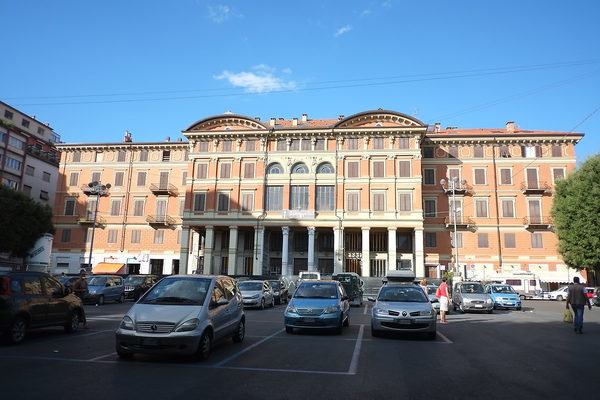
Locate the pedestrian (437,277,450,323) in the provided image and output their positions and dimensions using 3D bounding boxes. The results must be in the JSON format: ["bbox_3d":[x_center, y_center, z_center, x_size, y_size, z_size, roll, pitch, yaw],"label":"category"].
[{"bbox_3d":[5.592,3.939,17.688,0.400,1.670,0.500,12,-15,-43],"label":"pedestrian"}]

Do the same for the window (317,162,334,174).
[{"bbox_3d":[3.125,-3.815,54.500,2.250,1.500,0.350,0,-11,8],"label":"window"}]

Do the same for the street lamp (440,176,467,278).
[{"bbox_3d":[12.931,2.433,37.151,2.100,9.000,2.100,0,-11,7],"label":"street lamp"}]

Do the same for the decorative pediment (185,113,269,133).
[{"bbox_3d":[-9.224,-9.415,56.430,10.605,2.172,1.500,0,-11,7],"label":"decorative pediment"}]

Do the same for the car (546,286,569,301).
[{"bbox_3d":[28.118,9.894,47.036,4.200,1.440,1.700,0,-11,8],"label":"car"}]

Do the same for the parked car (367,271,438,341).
[{"bbox_3d":[3.226,3.196,14.147,1.800,1.850,4.450,-1,-11,12],"label":"parked car"}]

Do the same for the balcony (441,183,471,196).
[{"bbox_3d":[18.689,-1.298,53.749,2.725,1.393,1.000,0,-11,7],"label":"balcony"}]

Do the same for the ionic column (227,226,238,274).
[{"bbox_3d":[-8.135,6.484,55.029,1.000,6.400,1.000,0,-11,7],"label":"ionic column"}]

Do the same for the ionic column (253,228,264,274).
[{"bbox_3d":[-4.942,6.476,54.718,1.250,6.400,1.150,0,-11,7],"label":"ionic column"}]

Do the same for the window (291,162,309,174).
[{"bbox_3d":[0.065,-4.035,57.868,2.378,1.597,0.400,0,-10,6],"label":"window"}]

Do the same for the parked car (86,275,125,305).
[{"bbox_3d":[-11.218,5.088,25.379,1.520,1.440,3.340,1,-11,4],"label":"parked car"}]

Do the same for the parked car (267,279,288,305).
[{"bbox_3d":[-1.675,5.801,28.769,1.680,1.450,3.850,0,-10,7],"label":"parked car"}]

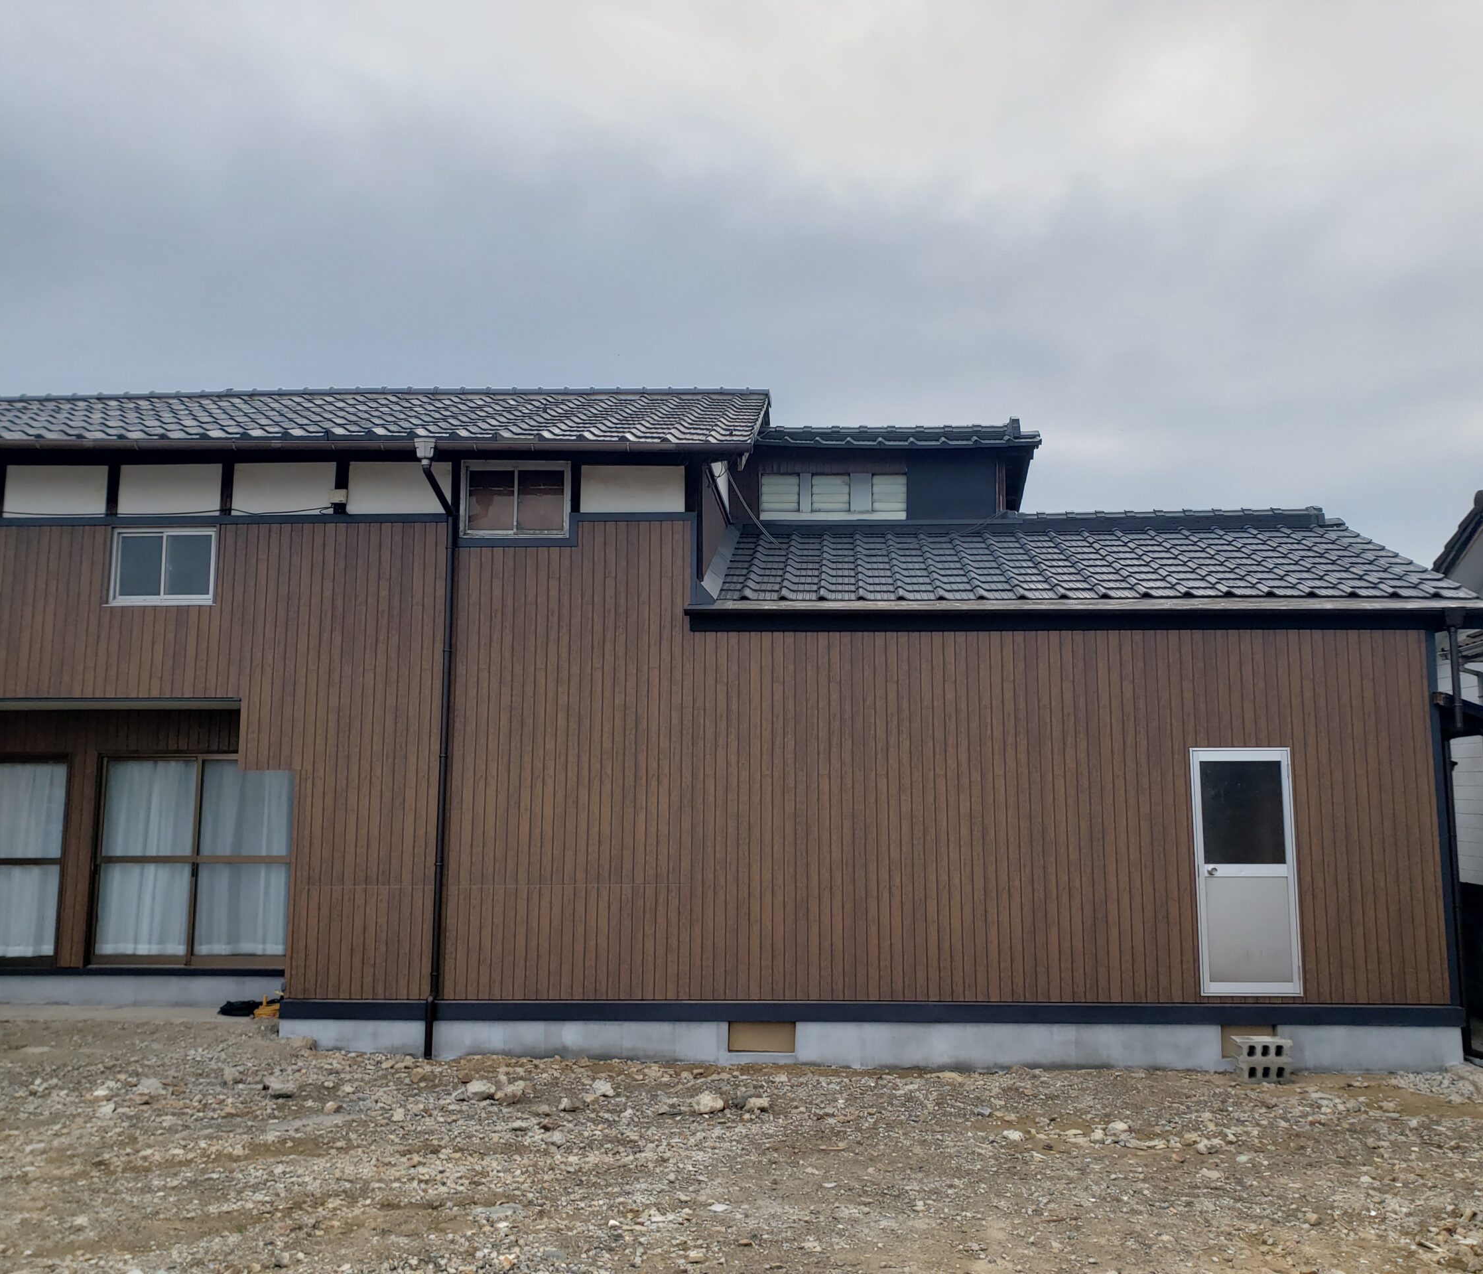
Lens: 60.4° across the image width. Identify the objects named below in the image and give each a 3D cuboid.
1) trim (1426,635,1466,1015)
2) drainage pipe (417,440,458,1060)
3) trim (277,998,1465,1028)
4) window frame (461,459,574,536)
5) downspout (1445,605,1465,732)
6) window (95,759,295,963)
[{"bbox_3d":[5.383,1.389,9.803,0.082,2.870,0.080,0,-8,1],"label":"trim"},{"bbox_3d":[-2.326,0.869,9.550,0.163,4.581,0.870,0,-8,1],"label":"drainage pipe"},{"bbox_3d":[0.949,2.851,9.654,8.970,0.146,0.050,0,-8,1],"label":"trim"},{"bbox_3d":[-1.814,-1.103,10.272,0.885,0.634,0.090,0,-8,1],"label":"window frame"},{"bbox_3d":[5.417,0.243,9.634,0.155,0.927,0.140,0,-8,1],"label":"downspout"},{"bbox_3d":[-4.751,1.941,11.137,1.770,1.789,0.110,0,-8,1],"label":"window"}]

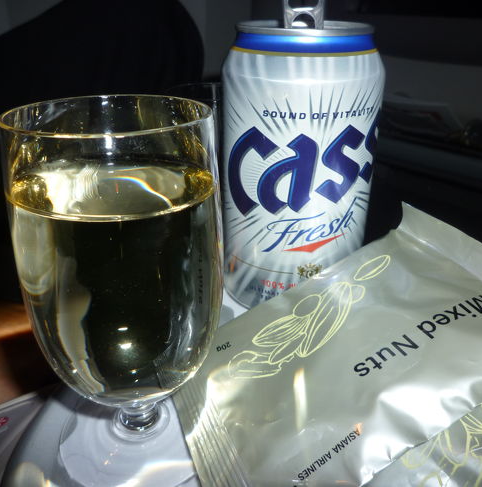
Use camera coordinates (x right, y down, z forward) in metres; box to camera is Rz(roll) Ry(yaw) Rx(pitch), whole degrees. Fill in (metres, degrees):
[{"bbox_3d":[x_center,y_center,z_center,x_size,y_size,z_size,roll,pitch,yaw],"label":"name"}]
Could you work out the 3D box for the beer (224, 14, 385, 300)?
[{"bbox_3d":[0.025,-0.031,0.211,0.066,0.122,0.066,0,20,-4],"label":"beer"}]

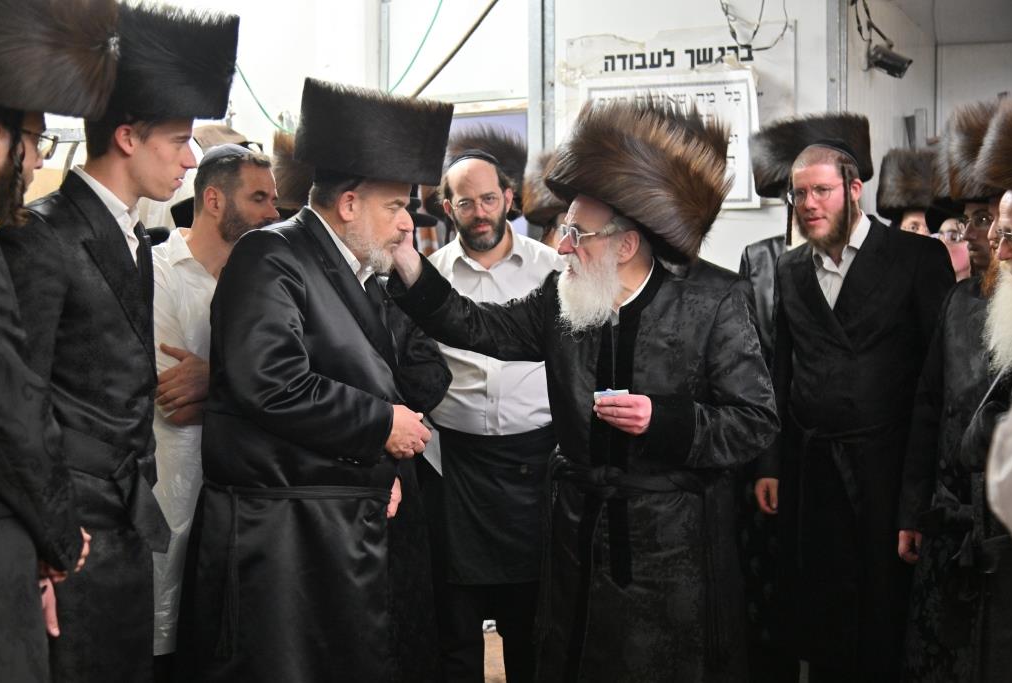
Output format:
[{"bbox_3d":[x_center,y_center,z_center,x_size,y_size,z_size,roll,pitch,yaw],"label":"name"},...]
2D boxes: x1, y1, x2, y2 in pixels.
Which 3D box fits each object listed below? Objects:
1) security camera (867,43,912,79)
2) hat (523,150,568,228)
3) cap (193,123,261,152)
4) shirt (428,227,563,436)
[{"bbox_3d":[1.428,-1.041,5.500,0.170,0.085,0.080,30,13,20],"label":"security camera"},{"bbox_3d":[0.227,-0.507,4.900,0.350,0.220,0.350,2,-4,11],"label":"hat"},{"bbox_3d":[-0.888,-0.632,4.700,0.250,0.130,0.180,7,3,27],"label":"cap"},{"bbox_3d":[-0.036,-0.021,3.950,0.500,0.600,0.300,0,1,6],"label":"shirt"}]

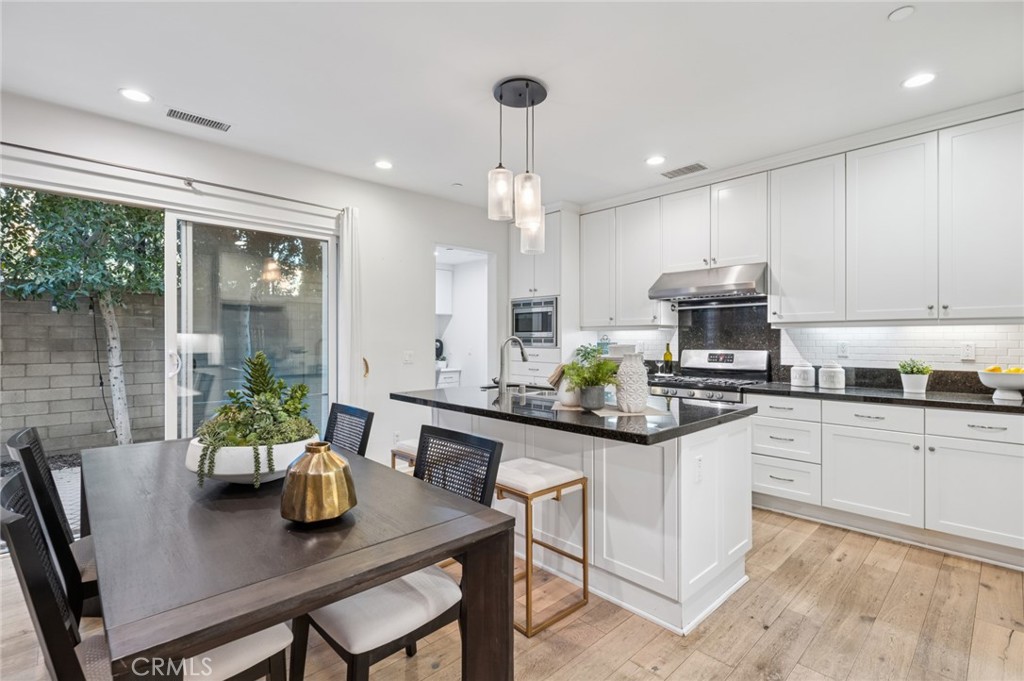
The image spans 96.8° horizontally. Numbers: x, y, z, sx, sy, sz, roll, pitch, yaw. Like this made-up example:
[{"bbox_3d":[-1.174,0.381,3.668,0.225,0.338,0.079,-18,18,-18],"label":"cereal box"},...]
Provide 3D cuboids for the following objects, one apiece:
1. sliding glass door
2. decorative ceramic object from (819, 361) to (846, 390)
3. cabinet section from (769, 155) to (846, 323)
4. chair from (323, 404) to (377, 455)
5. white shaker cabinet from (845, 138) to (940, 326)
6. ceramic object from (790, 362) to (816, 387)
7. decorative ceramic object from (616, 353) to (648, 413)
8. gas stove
[{"bbox_3d":[-1.967,0.179,3.554,1.180,2.168,0.070,0,0,-44],"label":"sliding glass door"},{"bbox_3d":[2.449,0.264,3.470,0.157,0.206,0.157,0,0,-44],"label":"decorative ceramic object"},{"bbox_3d":[2.362,-0.748,3.587,0.330,1.216,0.503,0,0,-45],"label":"cabinet section"},{"bbox_3d":[-1.041,0.816,2.222,0.570,0.920,0.490,0,0,-44],"label":"chair"},{"bbox_3d":[2.642,-0.734,3.155,0.330,1.200,0.475,0,0,-44],"label":"white shaker cabinet"},{"bbox_3d":[2.317,0.264,3.620,0.155,0.206,0.155,0,0,-44],"label":"ceramic object"},{"bbox_3d":[0.622,0.213,2.366,0.162,0.287,0.162,0,0,-44],"label":"decorative ceramic object"},{"bbox_3d":[1.707,0.687,3.945,0.690,1.188,0.765,0,0,-44],"label":"gas stove"}]

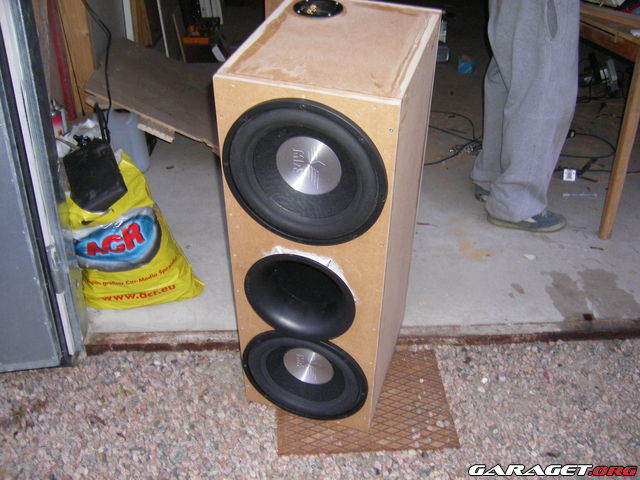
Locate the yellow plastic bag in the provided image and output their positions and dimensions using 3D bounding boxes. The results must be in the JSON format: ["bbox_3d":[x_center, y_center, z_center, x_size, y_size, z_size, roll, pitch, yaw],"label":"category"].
[{"bbox_3d":[-0.587,-0.033,2.047,0.375,0.445,0.200,-6,29,-12],"label":"yellow plastic bag"}]

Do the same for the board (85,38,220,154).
[{"bbox_3d":[-0.748,-0.746,3.308,1.086,0.016,0.360,26,77,27],"label":"board"}]

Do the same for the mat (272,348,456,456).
[{"bbox_3d":[0.119,0.434,1.770,0.453,0.012,0.357,-1,33,-2],"label":"mat"}]

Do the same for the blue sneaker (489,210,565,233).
[{"bbox_3d":[0.818,-0.113,2.551,0.300,0.105,0.110,6,29,10],"label":"blue sneaker"}]

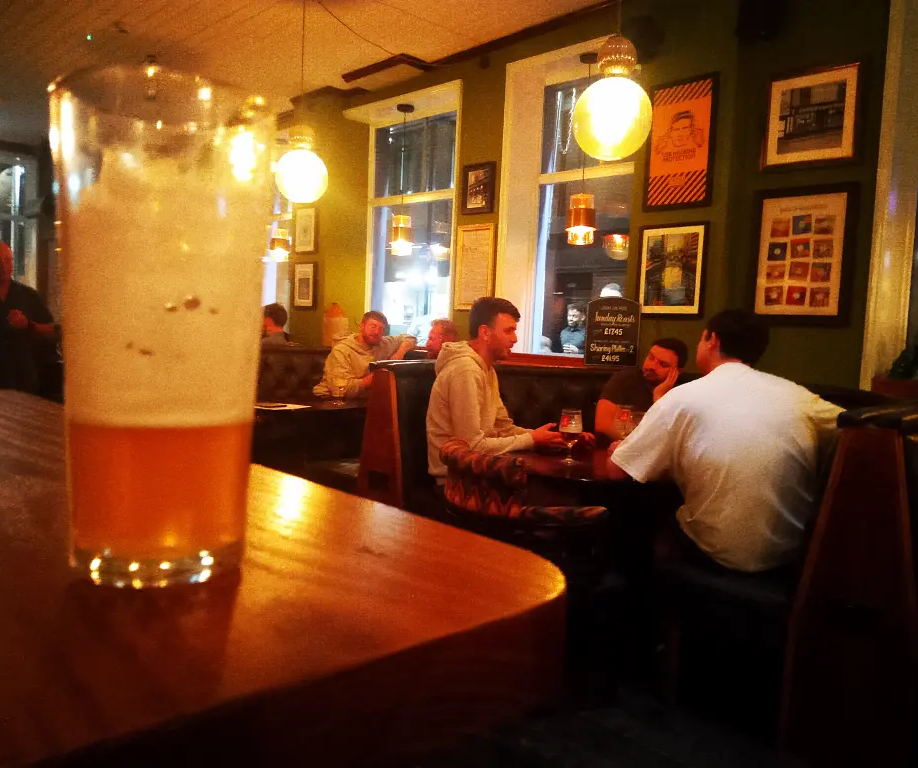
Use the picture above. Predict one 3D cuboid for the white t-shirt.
[{"bbox_3d":[0.882,0.262,2.720,0.640,0.670,0.440,1,5,-15],"label":"white t-shirt"}]

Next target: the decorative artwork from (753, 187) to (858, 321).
[{"bbox_3d":[1.691,-0.630,4.092,0.030,0.665,0.498,0,5,-45],"label":"decorative artwork"}]

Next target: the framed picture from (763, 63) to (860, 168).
[{"bbox_3d":[1.722,-1.300,4.054,0.030,0.449,0.441,0,5,-45],"label":"framed picture"}]

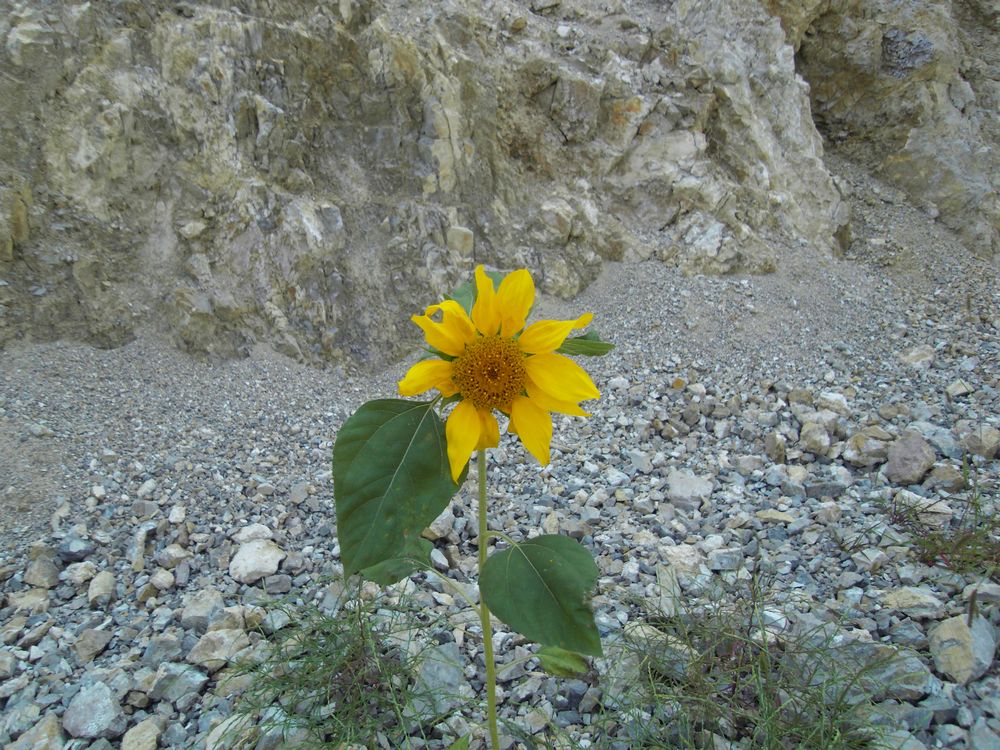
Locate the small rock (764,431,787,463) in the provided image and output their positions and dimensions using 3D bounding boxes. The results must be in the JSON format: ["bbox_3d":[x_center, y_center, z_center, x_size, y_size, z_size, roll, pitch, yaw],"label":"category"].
[{"bbox_3d":[0.914,0.237,2.300,0.073,0.102,0.080,0,8,0],"label":"small rock"}]

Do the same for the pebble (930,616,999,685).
[{"bbox_3d":[0.846,0.502,1.268,0.122,0.104,0.095,4,7,35],"label":"pebble"}]

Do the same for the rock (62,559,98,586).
[{"bbox_3d":[-1.015,0.480,1.678,0.087,0.048,0.070,-4,7,-32],"label":"rock"}]

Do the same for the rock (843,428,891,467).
[{"bbox_3d":[1.205,0.238,2.280,0.158,0.112,0.134,0,8,0],"label":"rock"}]

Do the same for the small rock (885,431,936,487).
[{"bbox_3d":[1.593,0.322,2.686,0.198,0.174,0.159,4,7,31],"label":"small rock"}]

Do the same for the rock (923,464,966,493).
[{"bbox_3d":[1.611,0.375,2.513,0.160,0.087,0.116,4,7,33],"label":"rock"}]

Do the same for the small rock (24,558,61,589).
[{"bbox_3d":[-1.098,0.475,1.664,0.086,0.065,0.070,-4,7,-34],"label":"small rock"}]

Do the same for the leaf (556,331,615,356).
[{"bbox_3d":[0.075,-0.029,0.640,0.061,0.024,0.040,0,8,0],"label":"leaf"}]

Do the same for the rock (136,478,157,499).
[{"bbox_3d":[-1.236,0.397,2.425,0.070,0.056,0.056,-3,7,-27],"label":"rock"}]

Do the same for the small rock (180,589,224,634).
[{"bbox_3d":[-0.536,0.425,1.250,0.079,0.072,0.067,0,8,0],"label":"small rock"}]

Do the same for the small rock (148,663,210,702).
[{"bbox_3d":[-0.554,0.530,1.195,0.103,0.053,0.072,-3,7,-26],"label":"small rock"}]

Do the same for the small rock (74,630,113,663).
[{"bbox_3d":[-0.776,0.518,1.327,0.078,0.050,0.061,-4,7,-31],"label":"small rock"}]

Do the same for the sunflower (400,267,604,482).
[{"bbox_3d":[0.000,-0.001,0.600,0.175,0.189,0.070,0,0,0],"label":"sunflower"}]

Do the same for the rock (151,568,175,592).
[{"bbox_3d":[-0.681,0.413,1.400,0.049,0.039,0.041,0,8,0],"label":"rock"}]

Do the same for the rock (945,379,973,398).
[{"bbox_3d":[2.182,0.064,3.300,0.133,0.087,0.113,0,8,0],"label":"rock"}]

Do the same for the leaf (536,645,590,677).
[{"bbox_3d":[0.054,0.241,0.585,0.046,0.027,0.035,0,8,0],"label":"leaf"}]

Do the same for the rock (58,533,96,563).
[{"bbox_3d":[-0.926,0.378,1.520,0.083,0.057,0.071,0,8,0],"label":"rock"}]

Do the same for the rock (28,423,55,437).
[{"bbox_3d":[-1.720,0.204,2.600,0.098,0.045,0.083,0,8,0],"label":"rock"}]

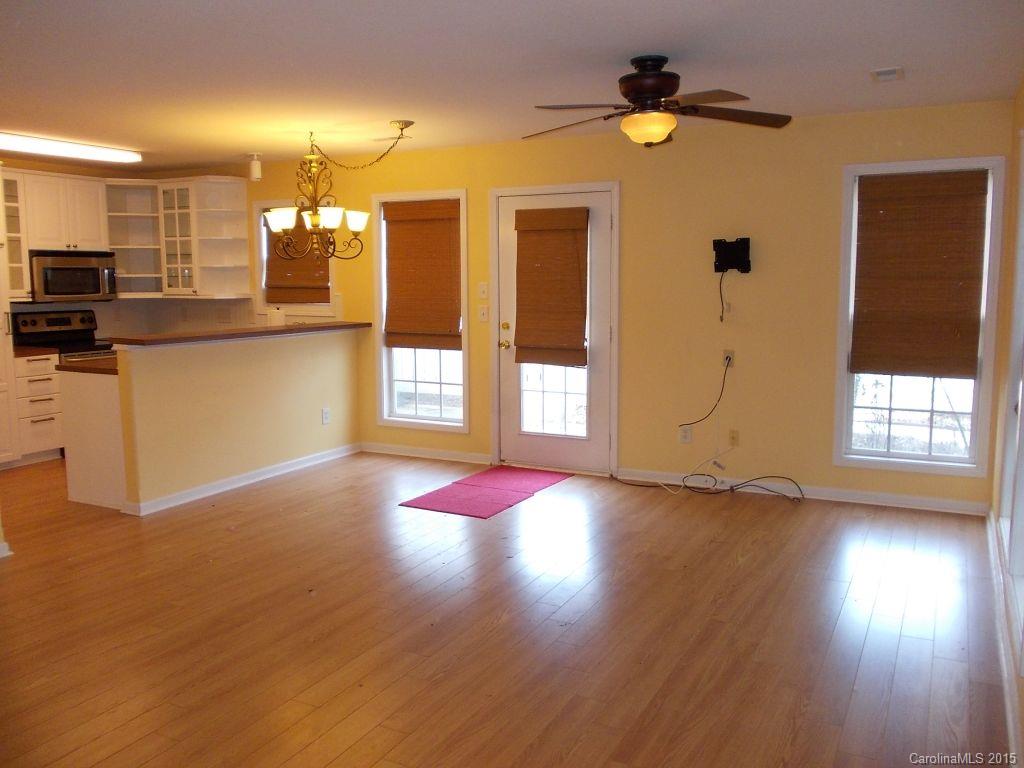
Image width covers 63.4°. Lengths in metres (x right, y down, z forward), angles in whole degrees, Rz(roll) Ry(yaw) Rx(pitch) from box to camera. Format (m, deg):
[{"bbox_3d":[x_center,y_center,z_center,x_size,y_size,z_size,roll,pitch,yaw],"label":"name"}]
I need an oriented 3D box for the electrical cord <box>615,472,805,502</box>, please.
[{"bbox_3d":[1.300,0.671,5.647,1.300,0.110,0.180,3,8,28],"label":"electrical cord"}]

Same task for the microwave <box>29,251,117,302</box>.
[{"bbox_3d":[-3.872,-0.926,7.155,0.390,0.410,0.760,3,8,28],"label":"microwave"}]

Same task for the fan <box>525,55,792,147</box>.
[{"bbox_3d":[0.643,-1.323,3.888,1.270,0.385,1.270,3,8,28],"label":"fan"}]

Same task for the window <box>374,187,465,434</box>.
[{"bbox_3d":[-0.727,-0.577,6.724,0.880,1.870,0.100,3,8,28],"label":"window"}]

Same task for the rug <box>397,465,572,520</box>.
[{"bbox_3d":[-0.142,0.725,5.750,0.660,0.012,1.280,3,8,28],"label":"rug"}]

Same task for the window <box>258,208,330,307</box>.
[{"bbox_3d":[-1.899,-1.092,7.290,0.860,0.920,0.100,3,8,28],"label":"window"}]

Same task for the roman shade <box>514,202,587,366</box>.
[{"bbox_3d":[0.276,-0.701,6.035,0.595,1.140,0.060,3,8,28],"label":"roman shade"}]

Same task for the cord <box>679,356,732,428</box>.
[{"bbox_3d":[1.299,0.062,5.605,0.340,0.495,0.045,3,8,28],"label":"cord"}]

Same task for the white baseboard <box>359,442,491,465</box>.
[{"bbox_3d":[-0.727,0.571,6.757,1.270,0.085,0.015,3,8,28],"label":"white baseboard"}]

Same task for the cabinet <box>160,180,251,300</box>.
[{"bbox_3d":[-2.770,-1.319,7.502,0.750,1.050,0.340,3,8,28],"label":"cabinet"}]

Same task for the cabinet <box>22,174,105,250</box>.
[{"bbox_3d":[-3.927,-1.453,7.138,0.360,0.610,0.735,3,8,28],"label":"cabinet"}]

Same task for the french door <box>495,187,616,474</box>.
[{"bbox_3d":[0.315,-0.388,6.176,0.980,2.070,0.100,3,8,28],"label":"french door"}]

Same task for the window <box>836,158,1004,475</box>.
[{"bbox_3d":[2.490,-0.396,5.128,0.862,1.895,0.110,3,8,28],"label":"window"}]

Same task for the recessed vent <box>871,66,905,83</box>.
[{"bbox_3d":[1.885,-1.545,4.153,0.150,0.015,0.260,3,8,28],"label":"recessed vent"}]

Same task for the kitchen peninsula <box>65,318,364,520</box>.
[{"bbox_3d":[-2.083,0.137,6.182,0.850,1.100,2.215,3,8,28],"label":"kitchen peninsula"}]

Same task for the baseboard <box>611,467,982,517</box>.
[{"bbox_3d":[1.803,0.697,5.494,2.350,0.090,0.020,3,8,28],"label":"baseboard"}]

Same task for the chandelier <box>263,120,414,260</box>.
[{"bbox_3d":[-1.161,-1.279,5.555,1.140,0.830,0.710,3,8,28],"label":"chandelier"}]

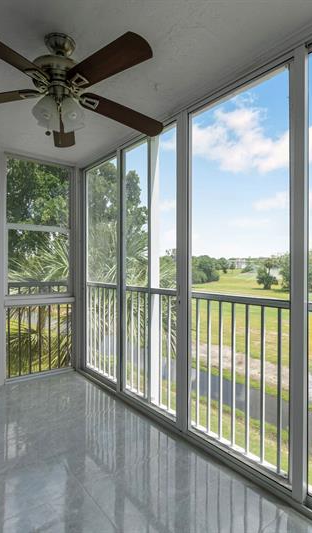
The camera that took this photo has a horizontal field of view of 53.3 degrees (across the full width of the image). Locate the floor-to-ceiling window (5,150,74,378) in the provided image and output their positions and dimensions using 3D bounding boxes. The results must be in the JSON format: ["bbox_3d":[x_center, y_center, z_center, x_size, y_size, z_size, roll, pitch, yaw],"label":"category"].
[{"bbox_3d":[-1.320,0.010,3.540,0.770,2.400,0.080,0,0,-37],"label":"floor-to-ceiling window"}]

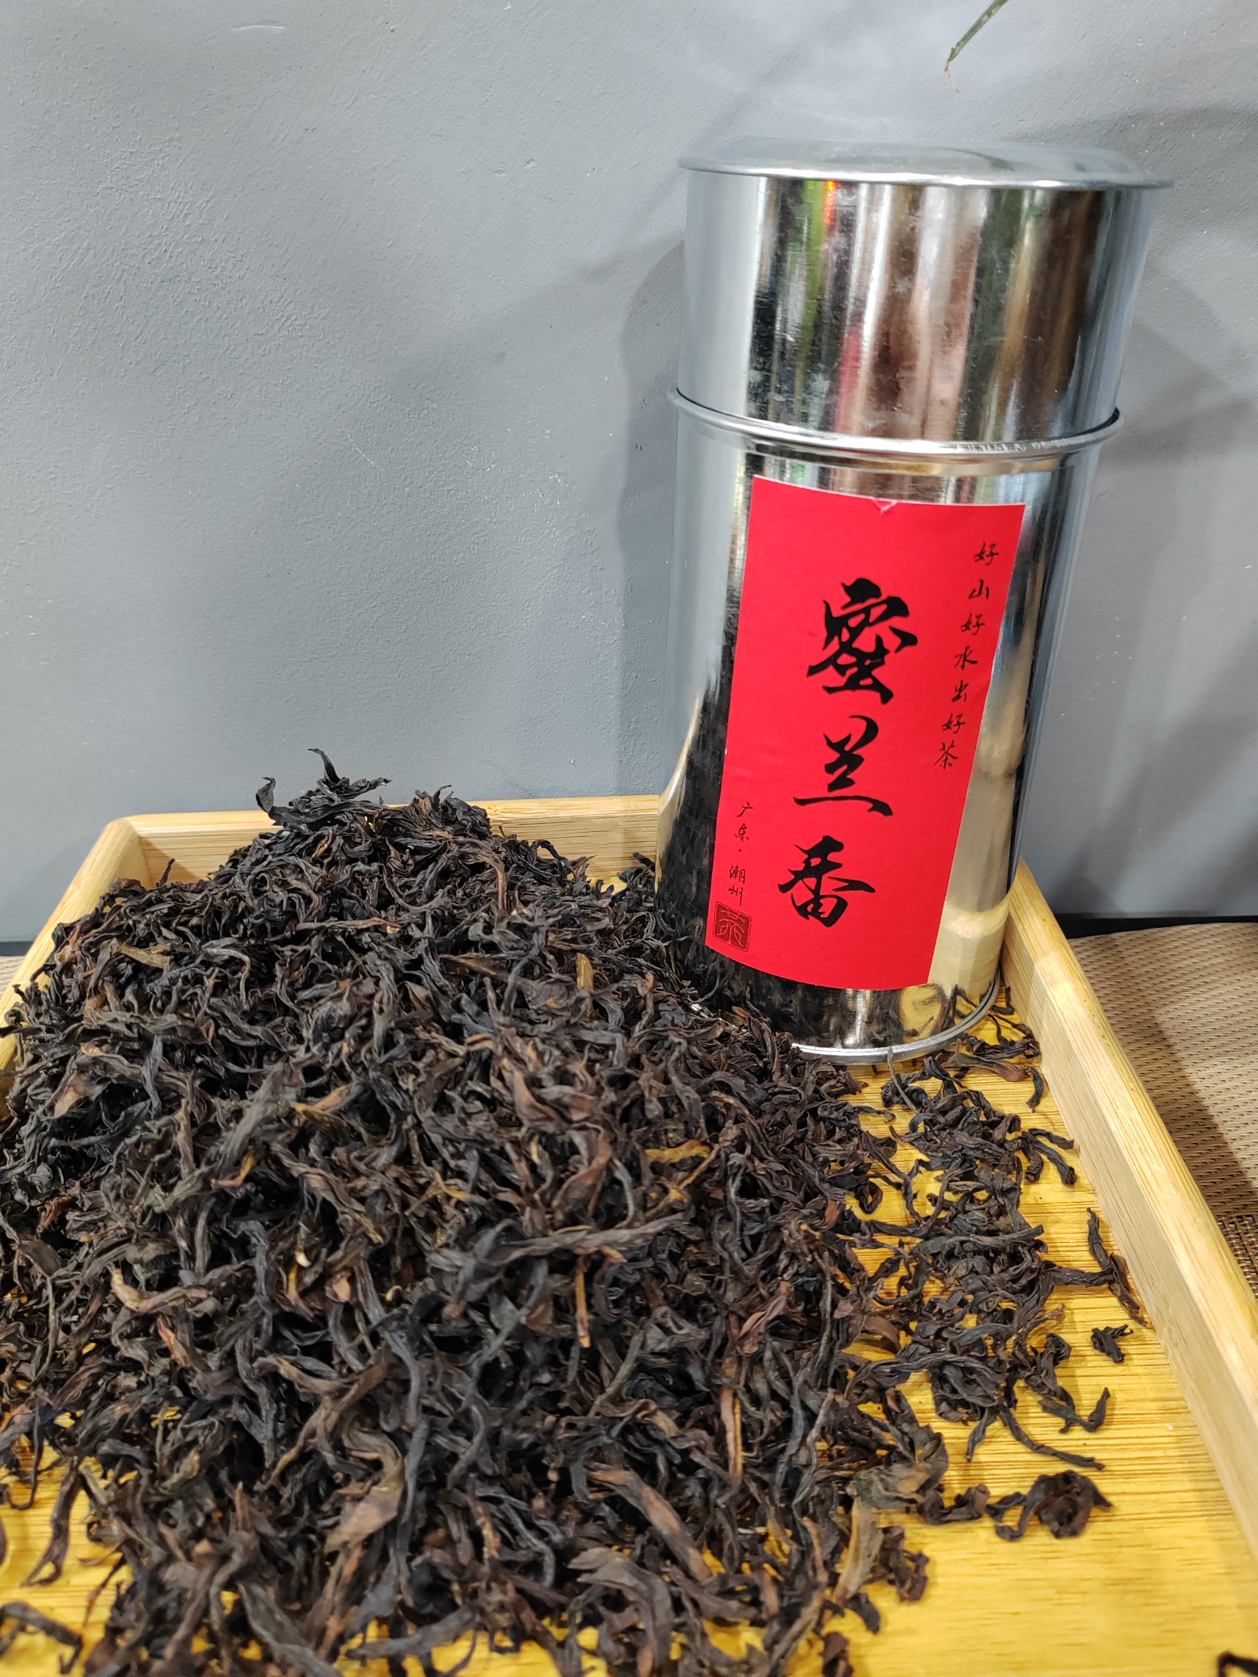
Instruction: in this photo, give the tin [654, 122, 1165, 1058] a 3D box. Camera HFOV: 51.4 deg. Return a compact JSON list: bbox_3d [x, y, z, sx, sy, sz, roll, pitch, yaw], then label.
[{"bbox_3d":[0.058,-0.057,0.326,0.103,0.207,0.103,7,32,8],"label":"tin"}]

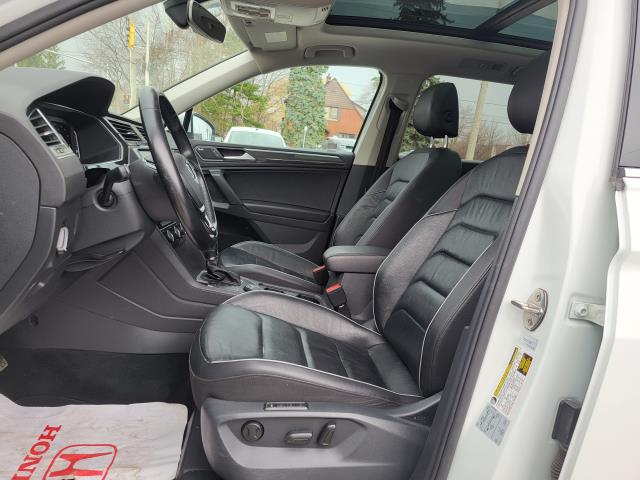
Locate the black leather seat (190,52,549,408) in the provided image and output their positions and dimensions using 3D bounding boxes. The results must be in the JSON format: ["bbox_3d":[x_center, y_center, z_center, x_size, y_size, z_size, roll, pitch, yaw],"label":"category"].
[{"bbox_3d":[0.178,-0.040,1.222,1.000,0.930,0.540,2,12,-8],"label":"black leather seat"}]

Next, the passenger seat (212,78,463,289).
[{"bbox_3d":[0.085,-0.190,1.941,1.000,0.950,0.540,2,12,-8],"label":"passenger seat"}]

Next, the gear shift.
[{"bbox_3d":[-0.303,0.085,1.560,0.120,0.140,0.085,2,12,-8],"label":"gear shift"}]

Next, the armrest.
[{"bbox_3d":[0.169,0.063,1.626,0.310,0.066,0.150,2,12,-8],"label":"armrest"}]

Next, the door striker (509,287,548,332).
[{"bbox_3d":[0.378,0.125,0.866,0.050,0.078,0.040,12,11,-25],"label":"door striker"}]

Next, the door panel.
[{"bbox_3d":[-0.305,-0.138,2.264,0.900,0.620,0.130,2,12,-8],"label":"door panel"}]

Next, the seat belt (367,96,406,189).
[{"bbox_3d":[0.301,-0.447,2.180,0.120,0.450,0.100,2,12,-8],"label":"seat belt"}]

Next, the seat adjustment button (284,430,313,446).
[{"bbox_3d":[-0.044,0.411,0.995,0.057,0.027,0.027,2,12,-8],"label":"seat adjustment button"}]

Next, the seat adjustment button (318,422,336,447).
[{"bbox_3d":[0.016,0.405,1.001,0.032,0.050,0.027,20,9,-11],"label":"seat adjustment button"}]

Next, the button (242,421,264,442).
[{"bbox_3d":[-0.138,0.392,0.984,0.045,0.045,0.020,2,12,-8],"label":"button"}]

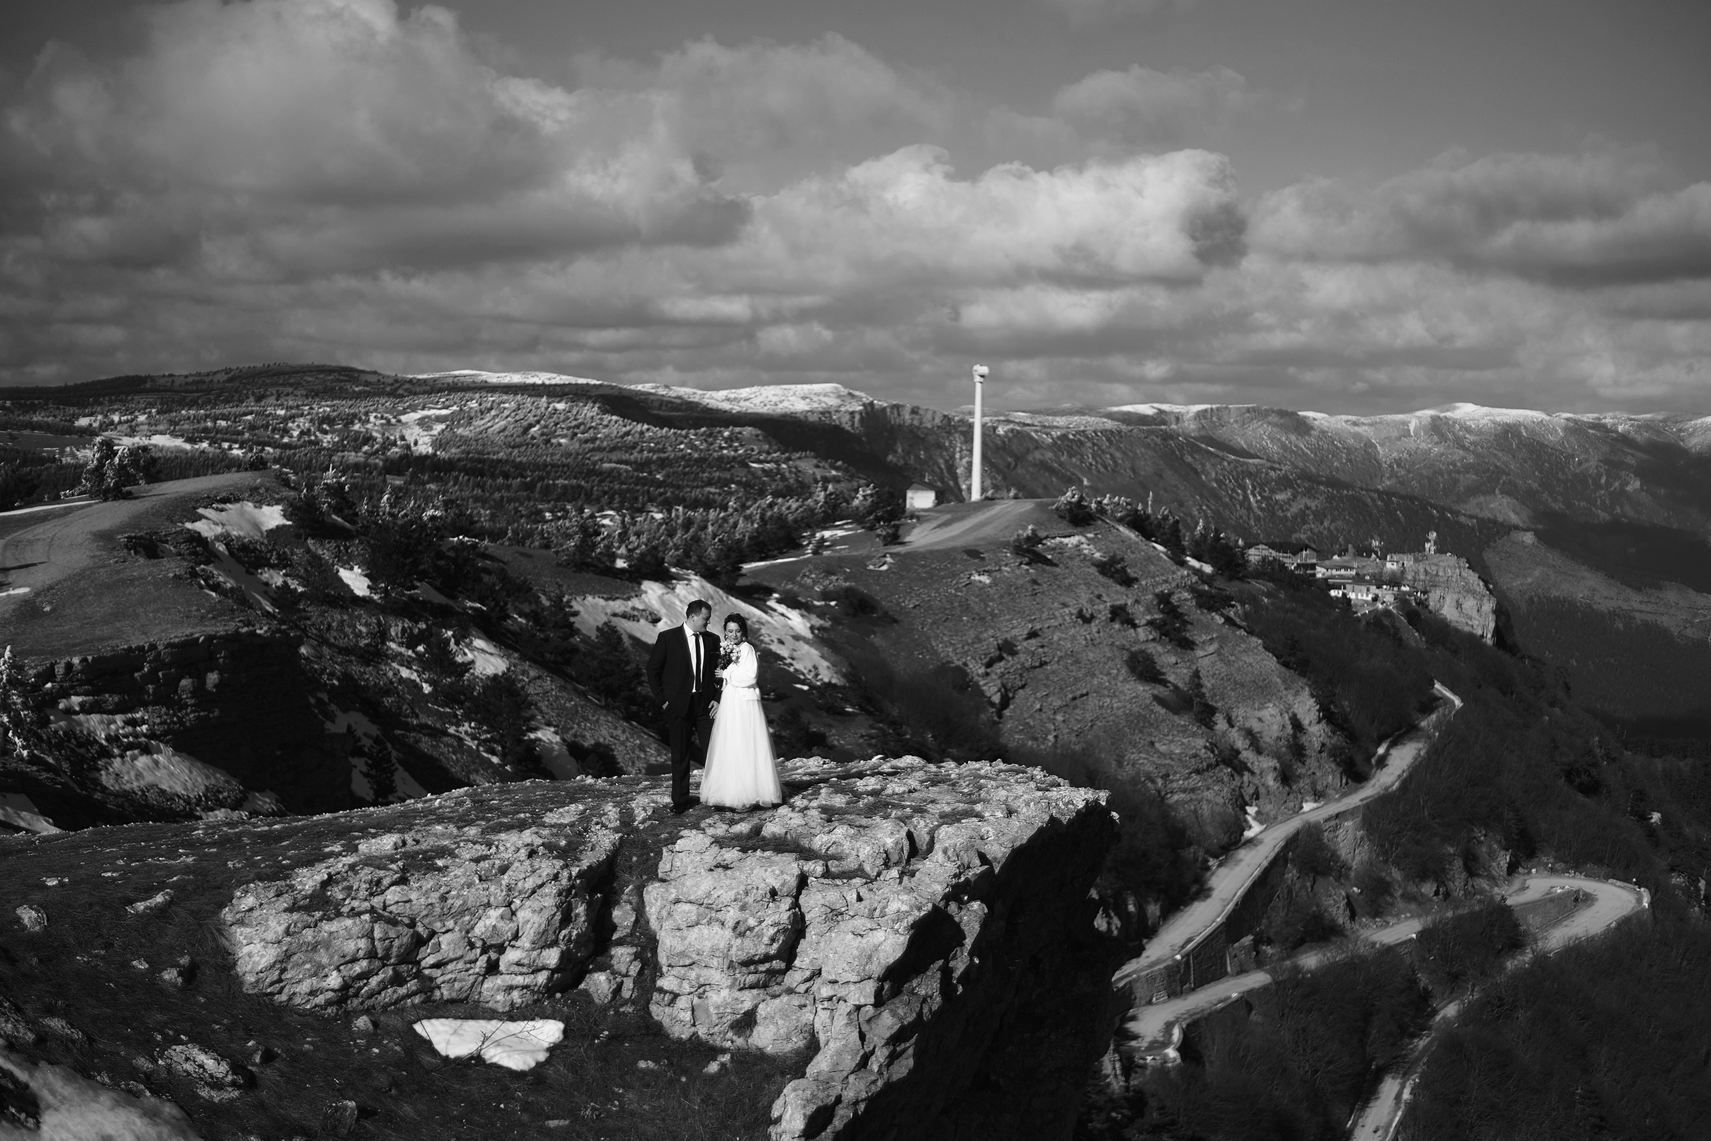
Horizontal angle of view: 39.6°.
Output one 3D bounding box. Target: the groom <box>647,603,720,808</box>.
[{"bbox_3d":[-1.452,1.155,20.250,0.600,1.790,0.380,0,3,-24],"label":"groom"}]

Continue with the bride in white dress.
[{"bbox_3d":[-0.975,1.204,20.400,0.680,1.610,0.680,4,4,45],"label":"bride in white dress"}]

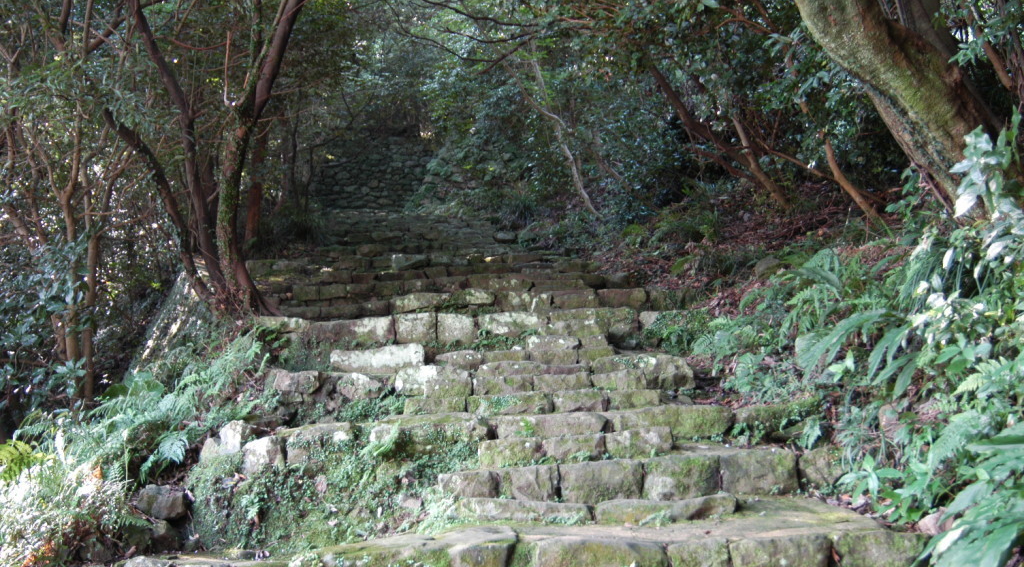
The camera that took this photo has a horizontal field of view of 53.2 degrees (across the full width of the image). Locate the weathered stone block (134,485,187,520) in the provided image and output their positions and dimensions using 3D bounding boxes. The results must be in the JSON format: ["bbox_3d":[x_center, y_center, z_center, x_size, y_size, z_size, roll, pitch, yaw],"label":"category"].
[{"bbox_3d":[-2.161,1.345,6.300,0.310,0.180,0.240,0,-2,-6],"label":"weathered stone block"}]

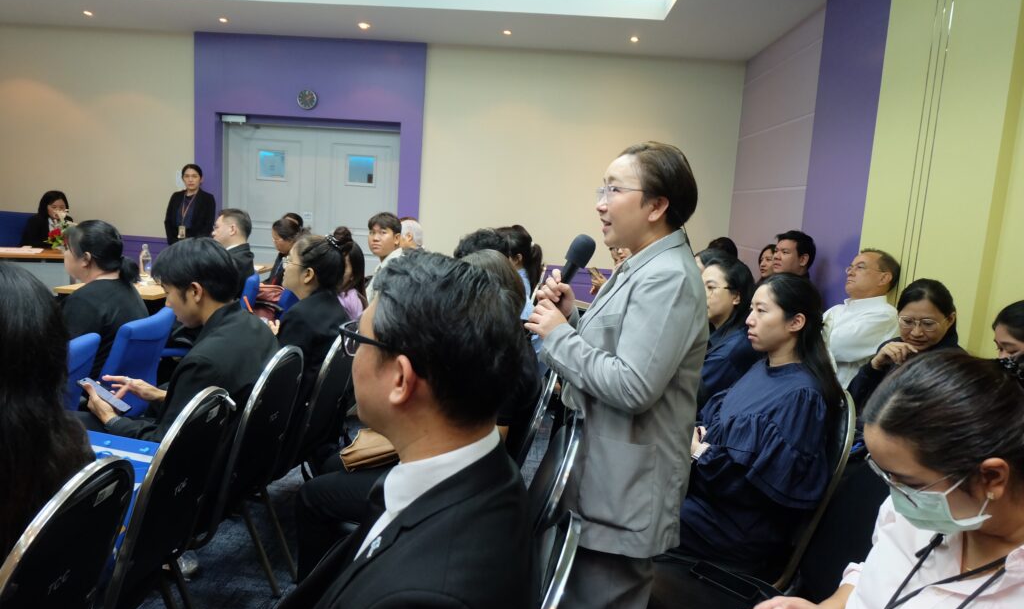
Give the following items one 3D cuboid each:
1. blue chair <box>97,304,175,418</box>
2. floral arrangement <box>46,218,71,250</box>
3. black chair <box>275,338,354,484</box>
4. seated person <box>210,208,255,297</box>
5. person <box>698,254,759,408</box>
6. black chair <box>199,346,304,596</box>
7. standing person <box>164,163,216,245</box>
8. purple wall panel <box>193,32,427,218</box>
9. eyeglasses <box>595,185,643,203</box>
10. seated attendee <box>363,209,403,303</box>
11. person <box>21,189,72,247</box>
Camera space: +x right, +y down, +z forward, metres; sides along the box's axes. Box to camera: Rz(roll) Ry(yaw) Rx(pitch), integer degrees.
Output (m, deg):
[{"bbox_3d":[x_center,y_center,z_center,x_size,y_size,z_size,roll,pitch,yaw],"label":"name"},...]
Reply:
[{"bbox_3d":[-1.700,0.476,2.677,0.600,0.900,0.560,3,8,-1],"label":"blue chair"},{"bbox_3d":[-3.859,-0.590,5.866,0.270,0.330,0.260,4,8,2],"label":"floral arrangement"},{"bbox_3d":[-0.971,0.506,2.657,0.560,0.930,0.450,4,8,2],"label":"black chair"},{"bbox_3d":[-1.942,0.057,4.172,0.780,1.292,0.500,2,8,-13],"label":"seated person"},{"bbox_3d":[0.618,0.433,2.724,0.800,1.254,0.500,2,8,-8],"label":"person"},{"bbox_3d":[-0.985,0.578,2.152,0.560,0.930,0.450,4,8,2],"label":"black chair"},{"bbox_3d":[-2.908,-0.445,6.179,0.460,1.619,0.280,3,8,-4],"label":"standing person"},{"bbox_3d":[-1.948,-1.063,6.568,2.175,2.853,0.120,4,8,2],"label":"purple wall panel"},{"bbox_3d":[0.268,-0.241,1.528,0.145,0.045,0.142,1,8,-17],"label":"eyeglasses"},{"bbox_3d":[-0.889,0.165,3.686,0.720,1.320,0.500,1,8,-14],"label":"seated attendee"},{"bbox_3d":[-3.949,-0.305,5.833,0.500,1.311,0.700,0,9,-25],"label":"person"}]

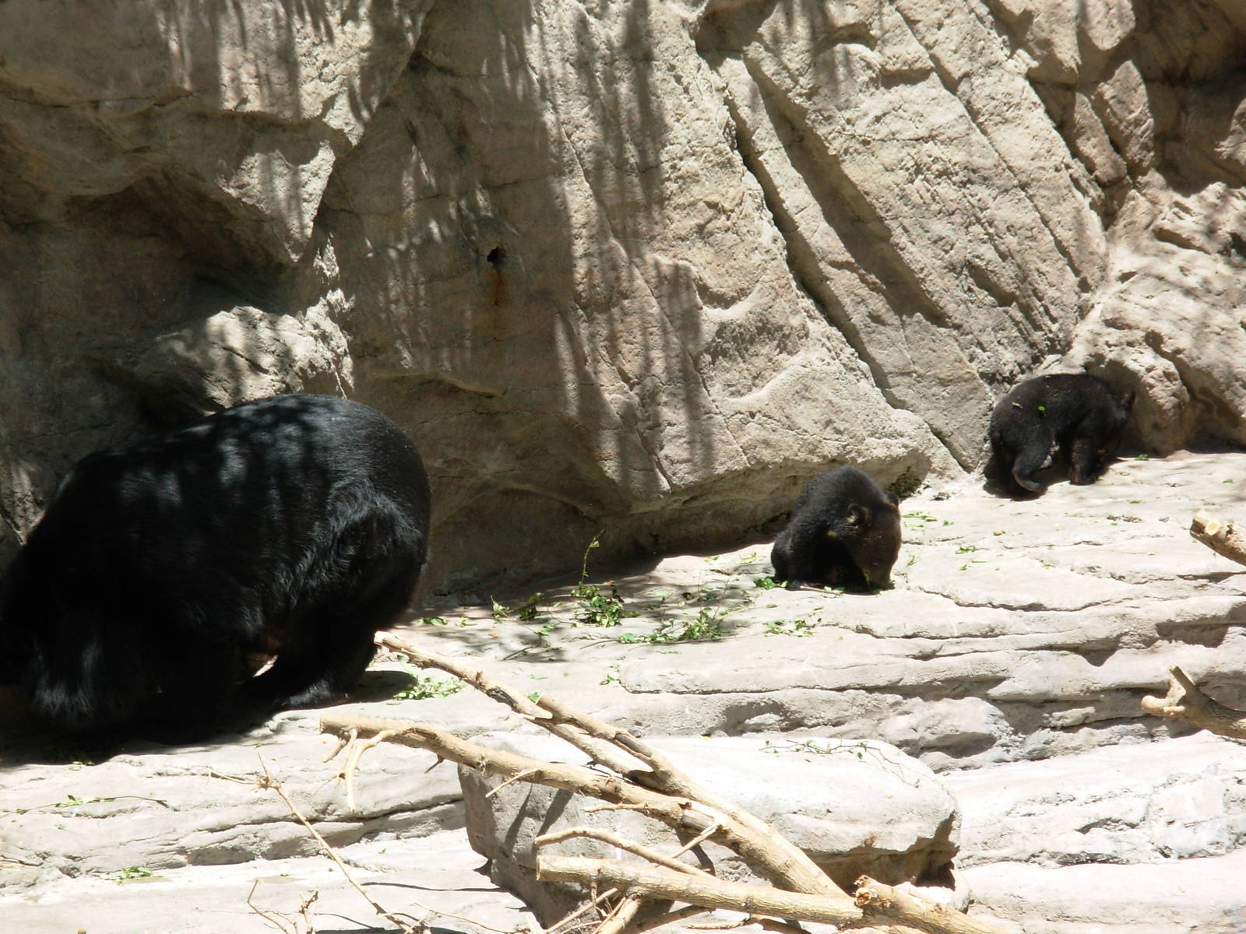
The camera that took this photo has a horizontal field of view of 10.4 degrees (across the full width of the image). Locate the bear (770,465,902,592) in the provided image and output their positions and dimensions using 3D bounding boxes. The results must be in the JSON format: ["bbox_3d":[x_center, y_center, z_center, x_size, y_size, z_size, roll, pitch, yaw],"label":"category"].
[{"bbox_3d":[0.561,0.163,18.000,0.380,0.300,0.230,9,13,41],"label":"bear"}]

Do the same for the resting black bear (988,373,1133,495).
[{"bbox_3d":[1.217,-0.092,19.000,0.440,0.310,0.230,-6,12,-31],"label":"resting black bear"}]

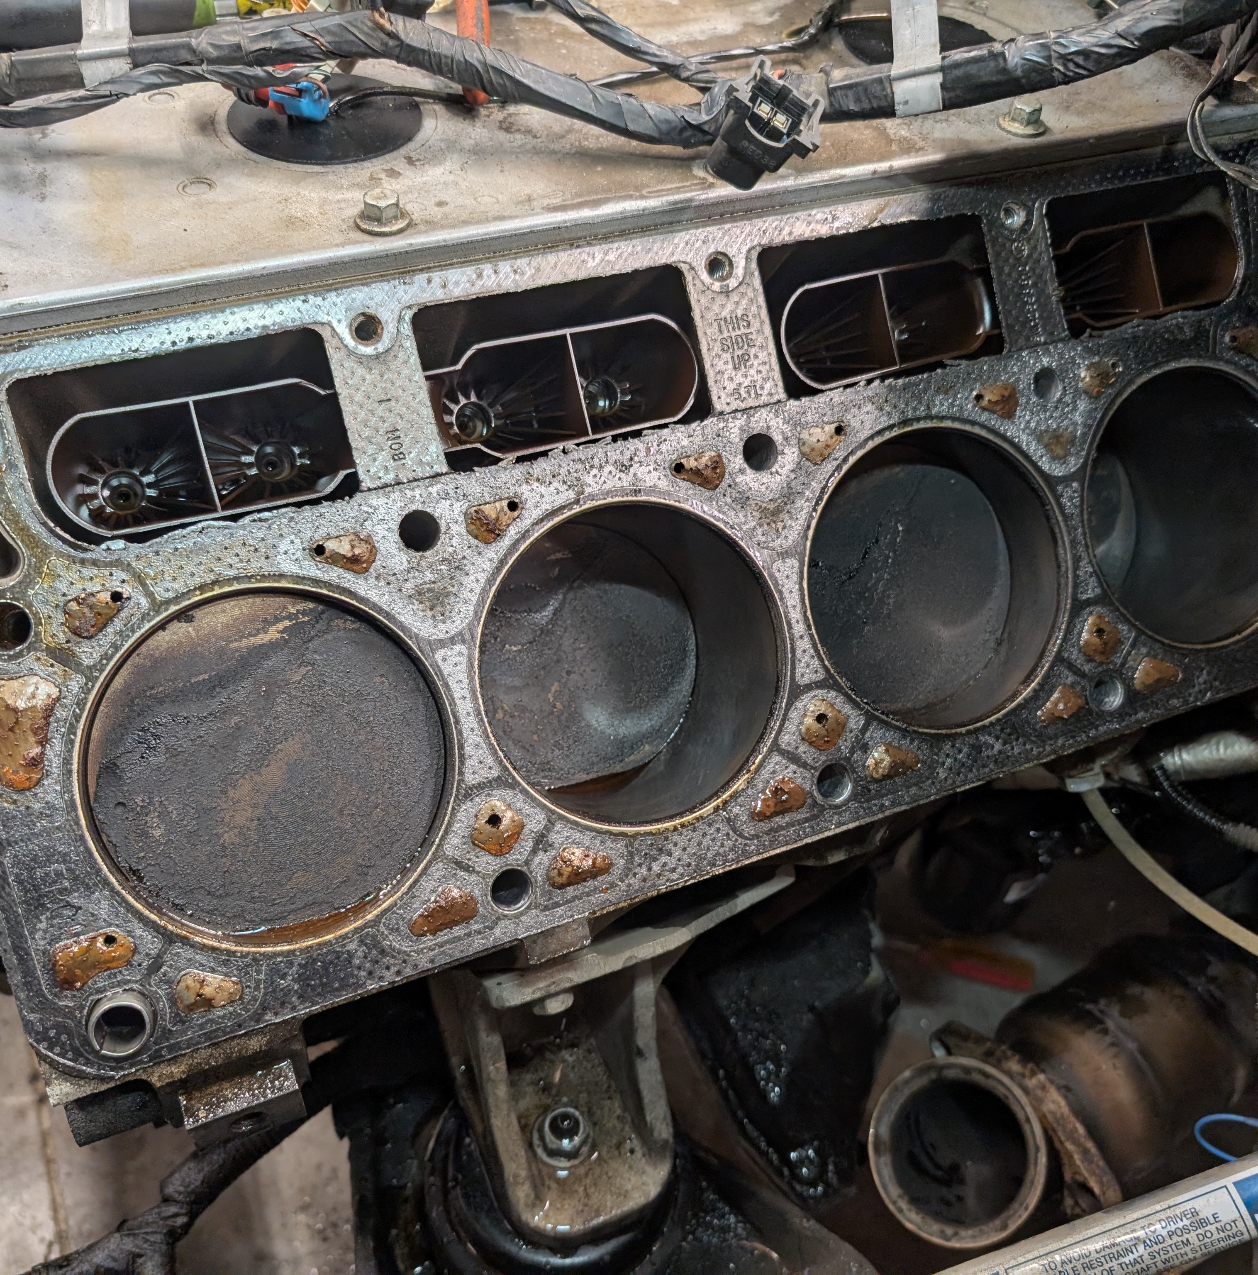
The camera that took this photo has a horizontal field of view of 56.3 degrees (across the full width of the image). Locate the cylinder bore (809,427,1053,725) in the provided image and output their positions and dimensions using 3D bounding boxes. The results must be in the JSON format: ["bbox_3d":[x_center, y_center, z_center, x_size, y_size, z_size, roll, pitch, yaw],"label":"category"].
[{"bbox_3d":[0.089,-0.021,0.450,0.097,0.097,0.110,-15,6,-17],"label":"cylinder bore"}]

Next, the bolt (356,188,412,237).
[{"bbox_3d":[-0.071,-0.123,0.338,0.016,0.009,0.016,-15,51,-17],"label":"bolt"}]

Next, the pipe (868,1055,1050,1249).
[{"bbox_3d":[0.153,0.229,0.518,0.075,0.065,0.075,-16,55,23],"label":"pipe"}]

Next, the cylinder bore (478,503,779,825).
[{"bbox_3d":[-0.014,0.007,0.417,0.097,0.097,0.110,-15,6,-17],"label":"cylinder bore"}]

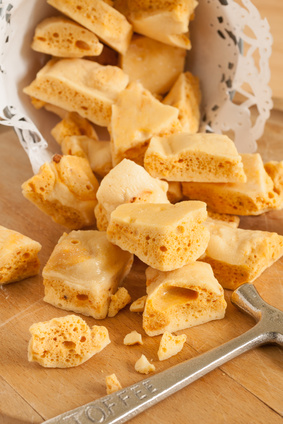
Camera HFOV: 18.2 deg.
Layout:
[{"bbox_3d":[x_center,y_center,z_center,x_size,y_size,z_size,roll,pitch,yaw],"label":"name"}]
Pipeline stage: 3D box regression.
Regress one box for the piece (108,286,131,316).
[{"bbox_3d":[-0.011,0.046,0.460,0.008,0.011,0.009,-27,46,-30],"label":"piece"}]

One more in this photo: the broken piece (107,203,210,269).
[{"bbox_3d":[0.009,0.013,0.461,0.048,0.021,0.028,5,24,1],"label":"broken piece"}]

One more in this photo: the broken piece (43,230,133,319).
[{"bbox_3d":[-0.029,0.033,0.471,0.036,0.019,0.037,11,39,13],"label":"broken piece"}]

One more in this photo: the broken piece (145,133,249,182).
[{"bbox_3d":[0.032,-0.032,0.523,0.057,0.019,0.021,1,38,1],"label":"broken piece"}]

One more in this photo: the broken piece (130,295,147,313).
[{"bbox_3d":[-0.001,0.048,0.462,0.009,0.006,0.006,-16,41,-19],"label":"broken piece"}]

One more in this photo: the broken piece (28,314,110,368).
[{"bbox_3d":[-0.035,0.064,0.435,0.040,0.013,0.021,-4,38,-5],"label":"broken piece"}]

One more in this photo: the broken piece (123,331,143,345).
[{"bbox_3d":[-0.004,0.063,0.443,0.009,0.005,0.005,-5,38,-6],"label":"broken piece"}]

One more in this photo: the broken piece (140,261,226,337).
[{"bbox_3d":[0.022,0.044,0.454,0.036,0.021,0.024,-9,39,-12],"label":"broken piece"}]

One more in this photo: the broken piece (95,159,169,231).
[{"bbox_3d":[-0.006,-0.010,0.513,0.033,0.022,0.027,6,49,23],"label":"broken piece"}]

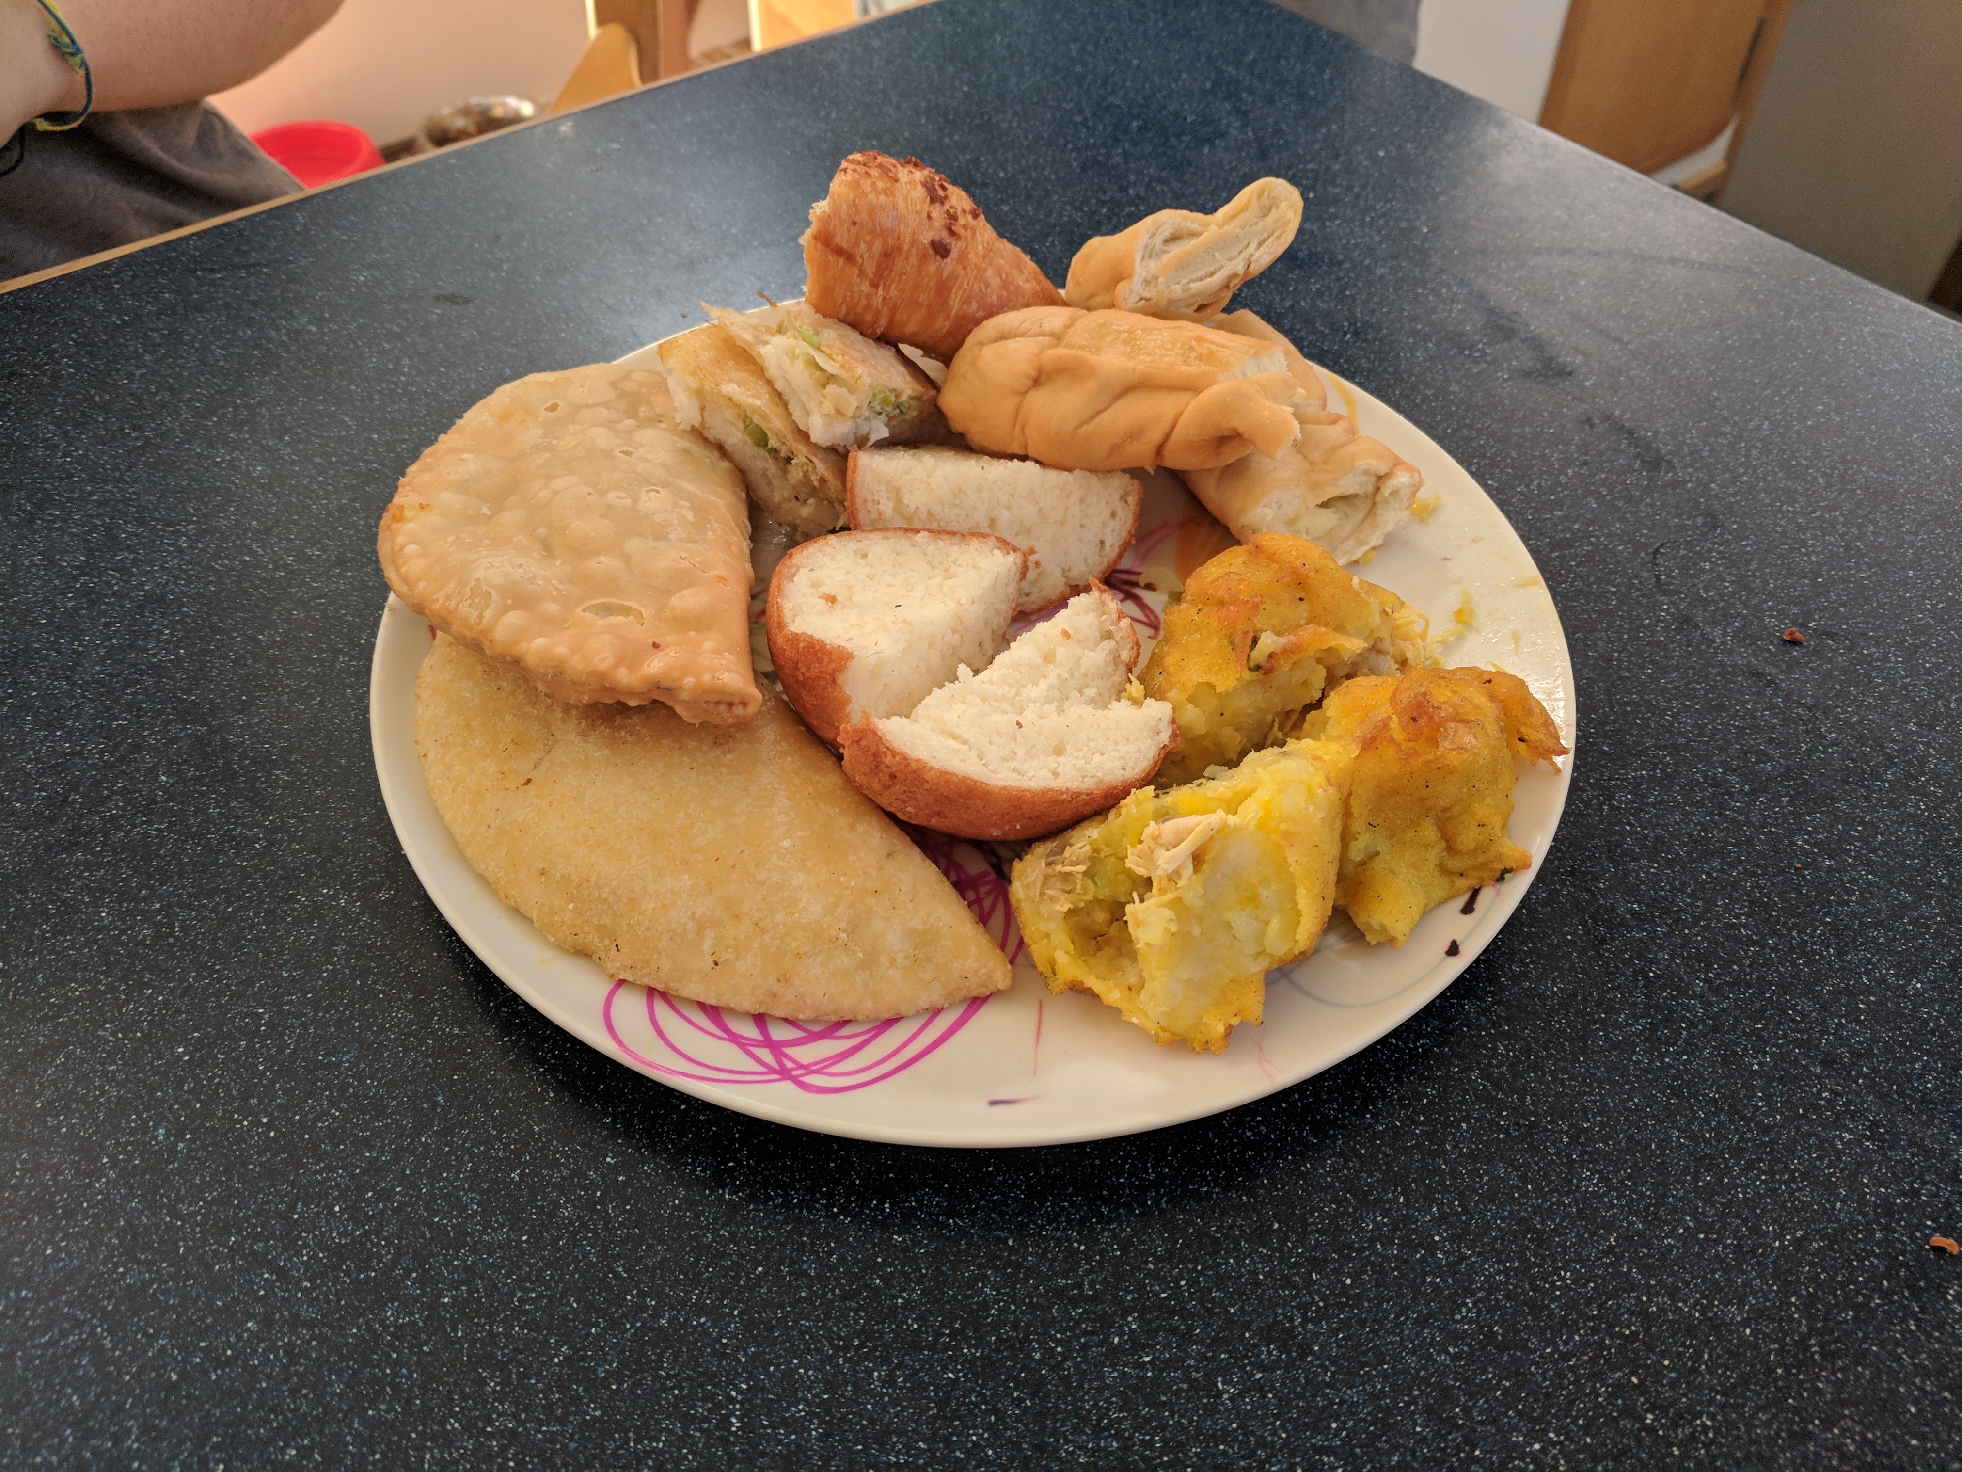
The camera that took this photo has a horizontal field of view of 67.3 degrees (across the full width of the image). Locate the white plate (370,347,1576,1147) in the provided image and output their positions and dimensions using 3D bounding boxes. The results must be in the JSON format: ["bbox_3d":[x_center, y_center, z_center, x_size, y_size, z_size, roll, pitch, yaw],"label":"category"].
[{"bbox_3d":[-0.001,-0.023,0.337,0.260,0.020,0.260,1,49,-1],"label":"white plate"}]

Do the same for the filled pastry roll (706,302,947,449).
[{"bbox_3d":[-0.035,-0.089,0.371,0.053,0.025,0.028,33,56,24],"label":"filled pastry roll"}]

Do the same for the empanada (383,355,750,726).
[{"bbox_3d":[-0.087,-0.048,0.322,0.074,0.031,0.113,-13,51,-12],"label":"empanada"}]

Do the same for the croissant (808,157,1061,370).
[{"bbox_3d":[-0.012,-0.123,0.386,0.074,0.046,0.048,13,50,10],"label":"croissant"}]

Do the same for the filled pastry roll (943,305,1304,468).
[{"bbox_3d":[0.033,-0.080,0.345,0.088,0.039,0.043,6,49,4],"label":"filled pastry roll"}]

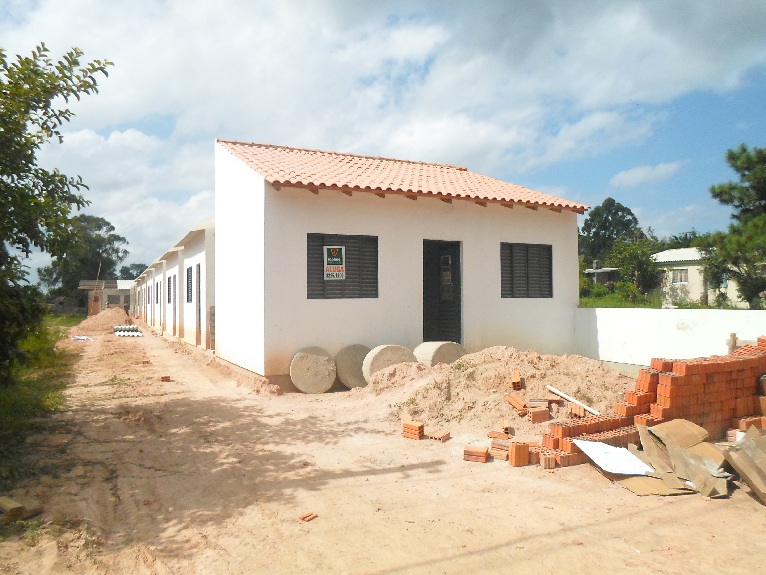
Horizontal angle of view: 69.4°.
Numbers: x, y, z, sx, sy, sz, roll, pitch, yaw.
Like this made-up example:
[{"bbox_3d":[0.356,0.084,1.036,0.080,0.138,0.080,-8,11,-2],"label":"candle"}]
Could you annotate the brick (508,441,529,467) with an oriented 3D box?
[{"bbox_3d":[1.214,1.481,4.916,0.140,0.190,0.090,0,-2,-17],"label":"brick"}]

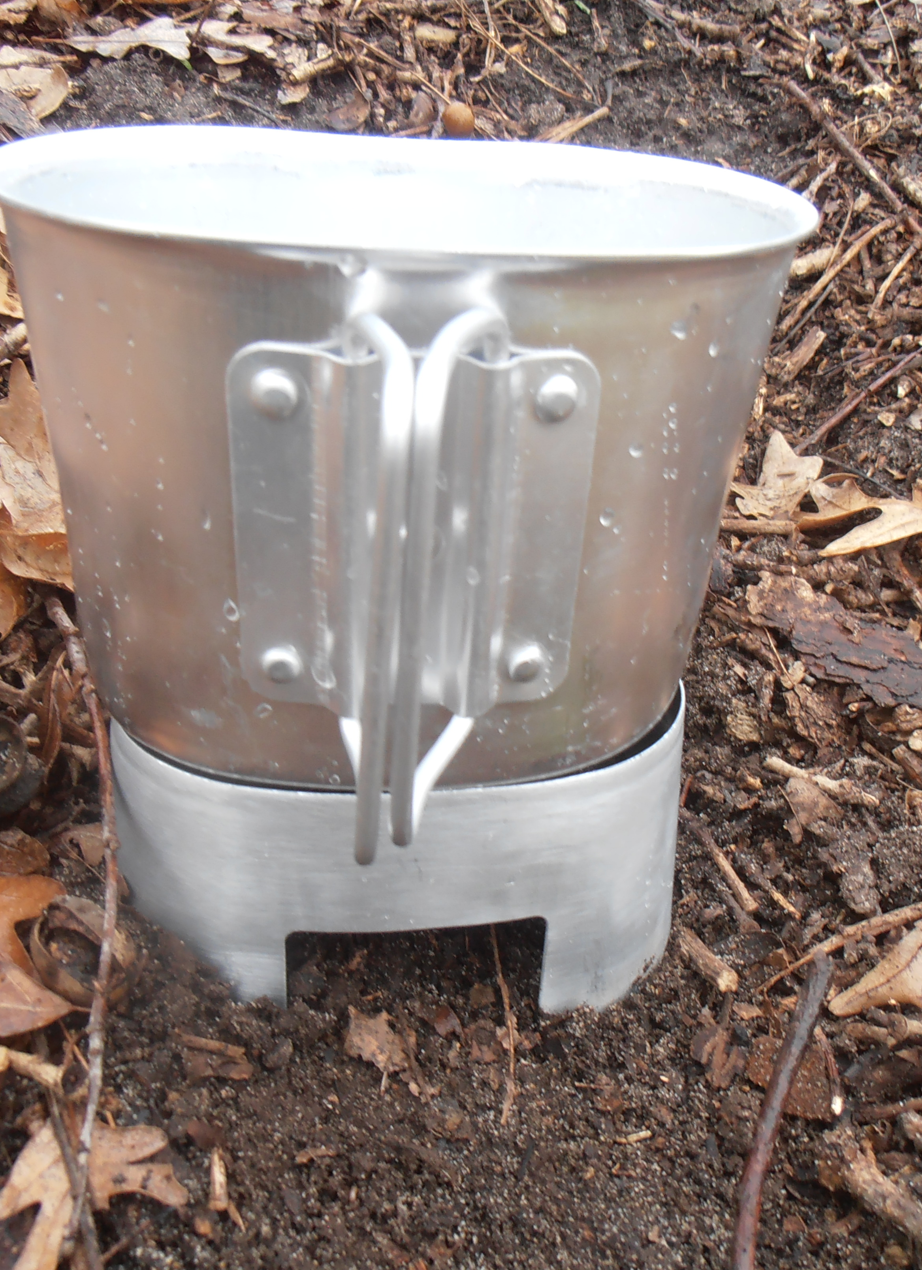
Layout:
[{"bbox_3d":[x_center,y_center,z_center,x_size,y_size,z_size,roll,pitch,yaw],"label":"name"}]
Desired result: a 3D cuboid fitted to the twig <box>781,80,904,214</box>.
[{"bbox_3d":[0.183,-0.241,0.573,0.006,0.006,0.144,-3,46,-12],"label":"twig"}]

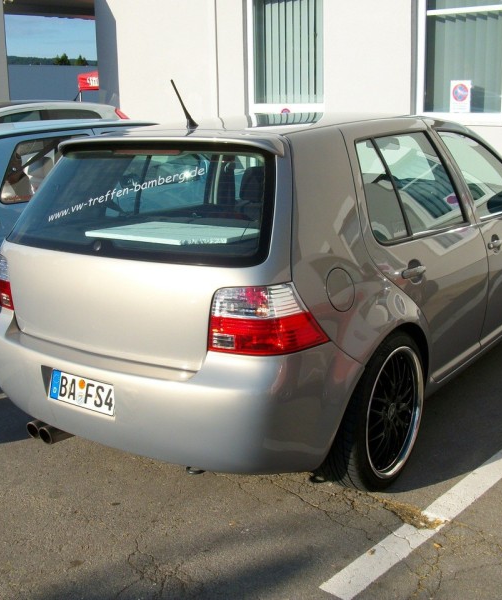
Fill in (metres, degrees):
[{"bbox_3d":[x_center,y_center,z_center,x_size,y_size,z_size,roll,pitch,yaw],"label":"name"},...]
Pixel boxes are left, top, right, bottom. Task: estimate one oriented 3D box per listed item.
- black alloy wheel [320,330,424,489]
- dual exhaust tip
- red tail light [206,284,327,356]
[{"bbox_3d":[0.473,0.420,3.086,0.220,0.620,0.620,8,17,34],"label":"black alloy wheel"},{"bbox_3d":[-0.793,0.518,3.183,0.140,0.072,0.160,8,17,34],"label":"dual exhaust tip"},{"bbox_3d":[0.054,0.039,2.523,0.345,0.265,0.230,8,17,34],"label":"red tail light"}]

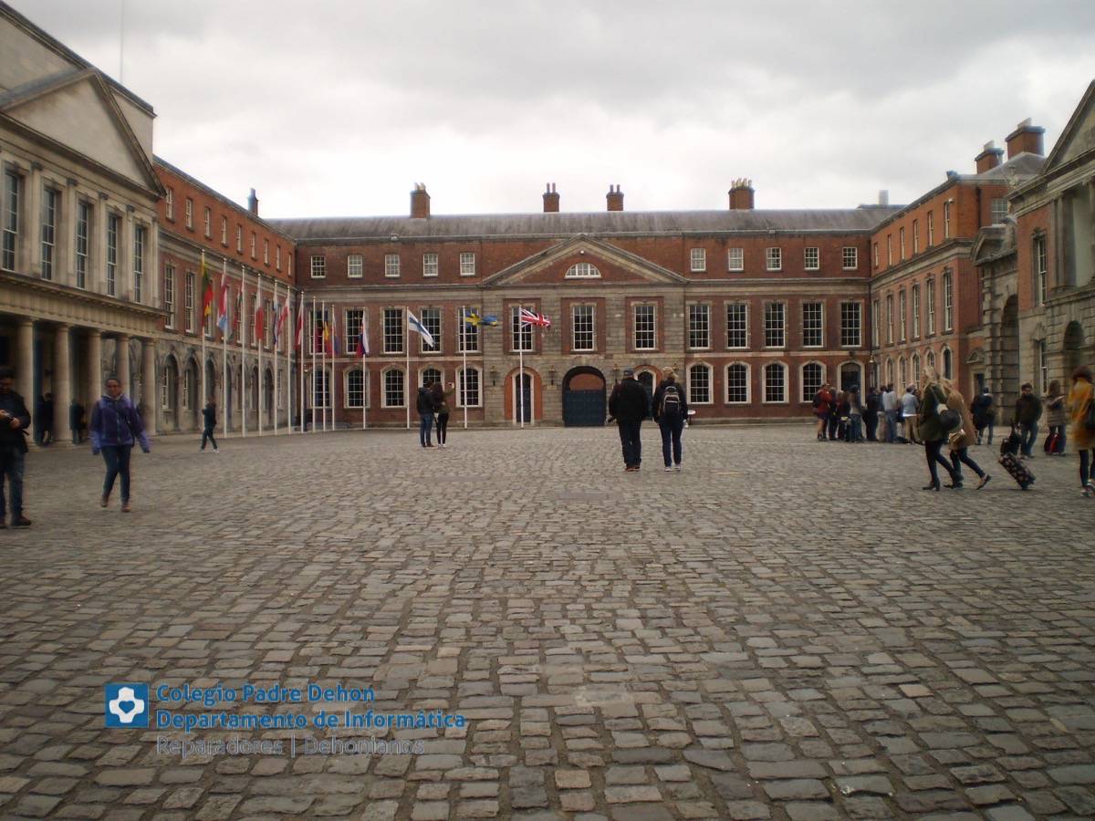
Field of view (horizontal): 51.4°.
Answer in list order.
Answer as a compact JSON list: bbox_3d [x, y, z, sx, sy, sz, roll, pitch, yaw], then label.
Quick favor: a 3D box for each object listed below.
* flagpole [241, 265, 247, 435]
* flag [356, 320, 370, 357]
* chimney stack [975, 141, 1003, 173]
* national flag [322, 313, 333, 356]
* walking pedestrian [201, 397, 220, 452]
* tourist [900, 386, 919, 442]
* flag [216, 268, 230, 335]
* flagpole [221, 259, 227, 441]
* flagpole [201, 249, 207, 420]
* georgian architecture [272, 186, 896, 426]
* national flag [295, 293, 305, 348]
[{"bbox_3d":[-14.147,-2.744,53.100,0.120,8.000,0.120,-1,0,2],"label":"flagpole"},{"bbox_3d":[-12.169,-4.898,75.000,0.800,2.600,0.400,-1,0,2],"label":"flag"},{"bbox_3d":[27.631,-15.790,71.113,0.900,2.000,2.600,-1,0,2],"label":"chimney stack"},{"bbox_3d":[-13.479,-4.698,69.800,0.650,2.500,0.400,-1,0,2],"label":"national flag"},{"bbox_3d":[-10.244,0.424,34.600,0.560,1.720,0.480,-1,0,-4],"label":"walking pedestrian"},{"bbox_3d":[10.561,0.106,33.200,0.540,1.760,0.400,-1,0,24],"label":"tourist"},{"bbox_3d":[-14.670,-4.890,51.500,0.700,2.800,0.400,-1,0,2],"label":"flag"},{"bbox_3d":[-14.248,-2.726,50.400,0.130,8.000,0.130,-1,0,2],"label":"flagpole"},{"bbox_3d":[-14.349,-2.727,47.600,0.130,8.000,0.130,-1,0,2],"label":"flagpole"},{"bbox_3d":[2.712,-7.559,84.969,42.500,17.400,12.500,-1,0,2],"label":"georgian architecture"},{"bbox_3d":[-13.988,-4.895,64.300,0.580,2.900,0.400,-1,0,2],"label":"national flag"}]

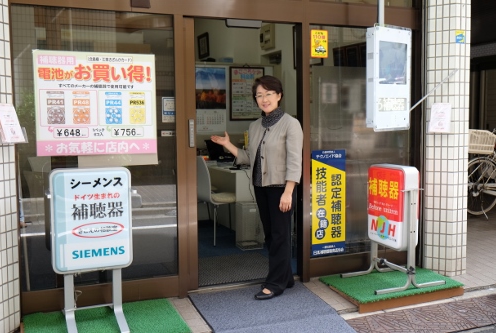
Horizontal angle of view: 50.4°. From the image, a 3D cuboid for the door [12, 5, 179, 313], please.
[{"bbox_3d":[-0.976,-0.038,3.489,1.036,1.974,0.050,-2,4,-21],"label":"door"}]

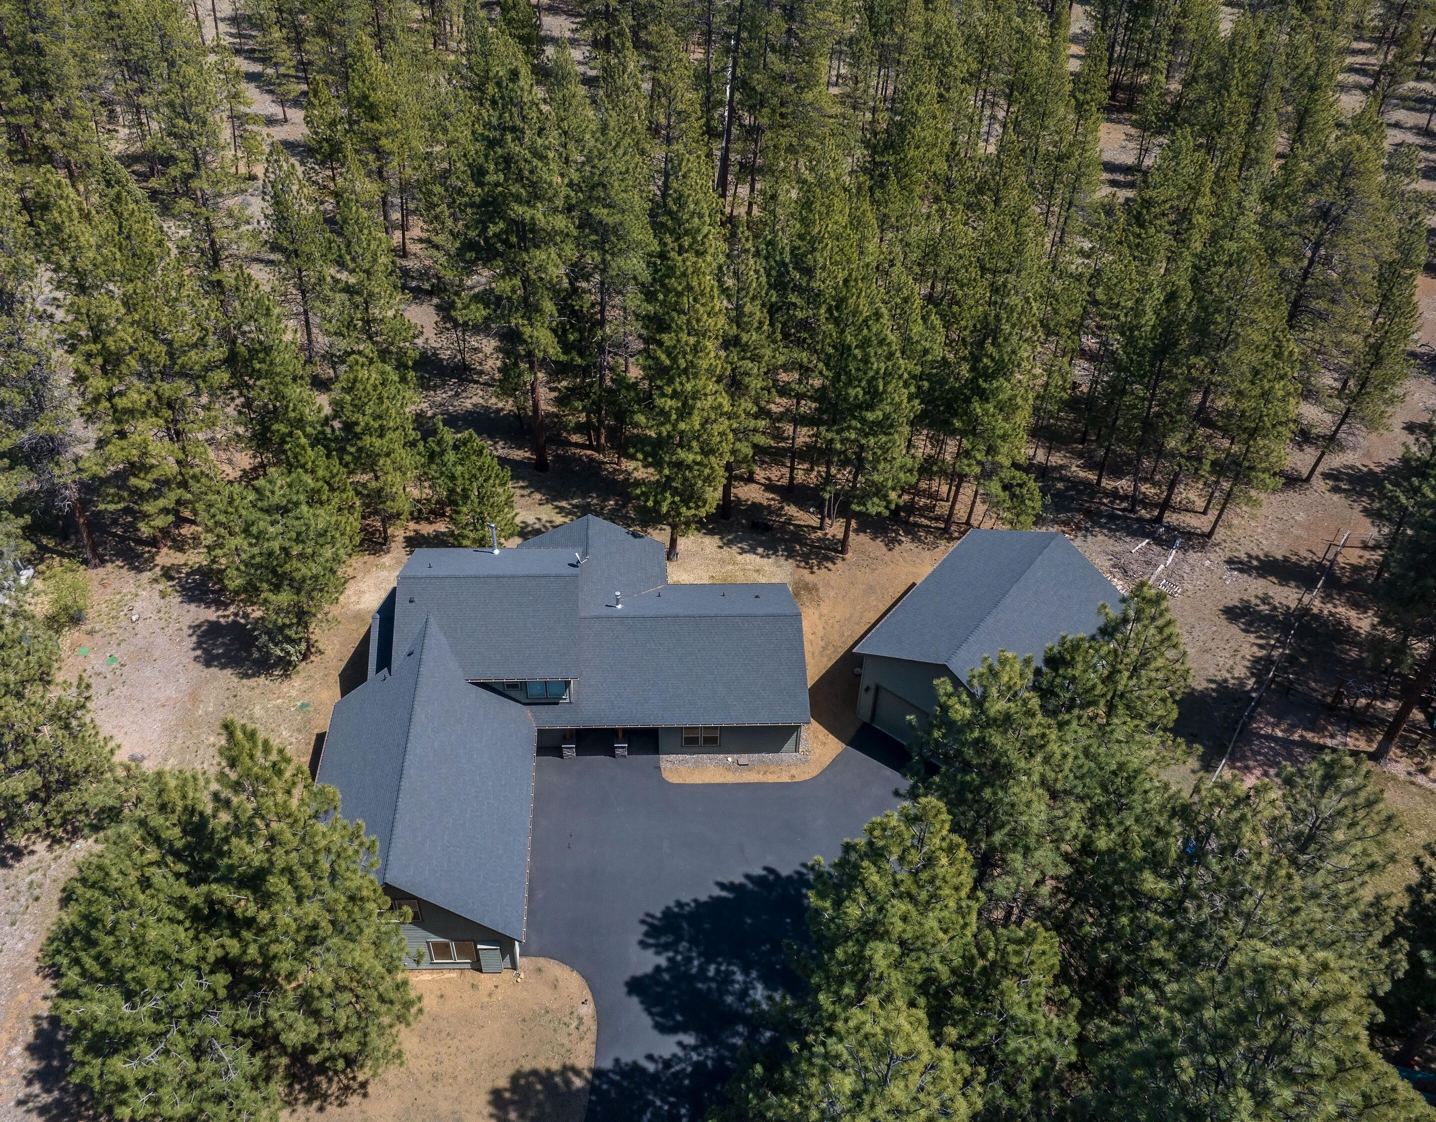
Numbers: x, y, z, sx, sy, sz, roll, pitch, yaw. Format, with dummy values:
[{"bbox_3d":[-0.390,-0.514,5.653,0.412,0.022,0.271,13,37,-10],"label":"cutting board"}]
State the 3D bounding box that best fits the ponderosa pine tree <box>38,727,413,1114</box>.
[{"bbox_3d":[-17.442,12.044,37.290,12.400,17.200,12.400,5,40,0],"label":"ponderosa pine tree"}]

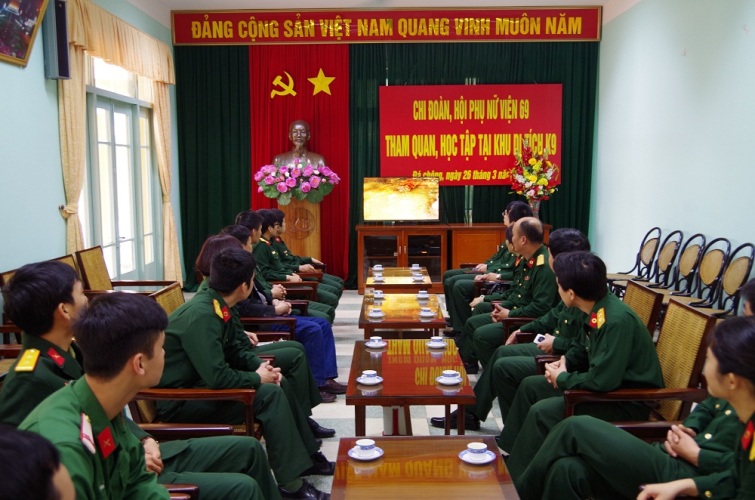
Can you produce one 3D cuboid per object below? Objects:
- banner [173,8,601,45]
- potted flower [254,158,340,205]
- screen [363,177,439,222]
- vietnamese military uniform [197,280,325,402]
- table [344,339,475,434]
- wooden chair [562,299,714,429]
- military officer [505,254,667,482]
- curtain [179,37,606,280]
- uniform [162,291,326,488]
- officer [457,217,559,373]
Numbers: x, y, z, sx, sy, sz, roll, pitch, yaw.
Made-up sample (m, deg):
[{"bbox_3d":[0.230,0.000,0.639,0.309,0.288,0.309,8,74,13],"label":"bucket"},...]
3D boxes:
[{"bbox_3d":[0.095,-2.788,9.387,5.308,0.425,0.101,0,6,1],"label":"banner"},{"bbox_3d":[-0.973,-0.833,9.163,1.040,0.550,0.500,0,6,0],"label":"potted flower"},{"bbox_3d":[0.304,-0.620,9.475,0.947,0.577,0.101,0,6,1],"label":"screen"},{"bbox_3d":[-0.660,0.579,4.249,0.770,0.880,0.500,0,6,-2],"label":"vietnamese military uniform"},{"bbox_3d":[0.164,0.852,3.834,0.562,0.557,1.135,0,6,1],"label":"table"},{"bbox_3d":[1.117,0.708,3.391,0.689,0.922,0.588,0,6,1],"label":"wooden chair"},{"bbox_3d":[0.930,0.561,3.473,0.800,1.150,0.520,0,6,2],"label":"military officer"},{"bbox_3d":[0.118,-1.056,9.667,5.308,3.140,0.162,0,6,1],"label":"curtain"},{"bbox_3d":[-0.640,0.628,3.510,0.770,0.910,0.520,0,6,-4],"label":"uniform"},{"bbox_3d":[0.900,0.379,5.043,0.770,1.200,0.540,-1,6,-13],"label":"officer"}]

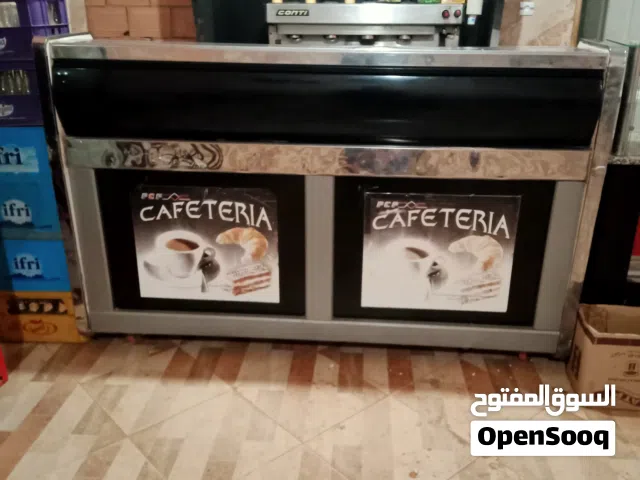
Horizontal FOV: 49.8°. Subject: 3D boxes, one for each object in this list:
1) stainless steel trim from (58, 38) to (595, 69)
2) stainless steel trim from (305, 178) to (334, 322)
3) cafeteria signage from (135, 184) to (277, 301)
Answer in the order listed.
[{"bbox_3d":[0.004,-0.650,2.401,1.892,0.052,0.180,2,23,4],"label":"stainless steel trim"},{"bbox_3d":[0.001,0.038,2.599,0.105,0.585,0.030,2,23,4],"label":"stainless steel trim"},{"bbox_3d":[-0.430,0.022,2.626,0.549,0.467,0.010,2,23,4],"label":"cafeteria signage"}]

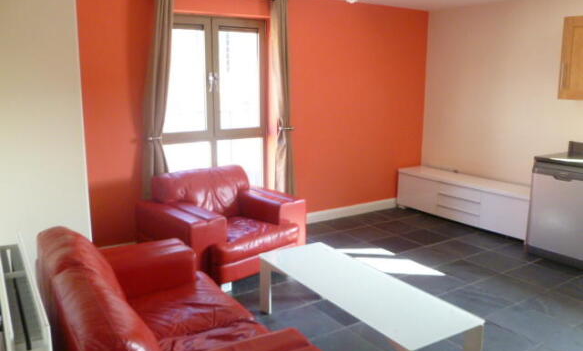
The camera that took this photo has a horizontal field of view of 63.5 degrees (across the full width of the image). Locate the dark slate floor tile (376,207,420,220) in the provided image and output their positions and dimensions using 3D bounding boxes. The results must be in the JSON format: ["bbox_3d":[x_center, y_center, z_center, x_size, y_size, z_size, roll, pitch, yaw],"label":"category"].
[{"bbox_3d":[1.292,0.471,5.770,0.392,0.012,0.392,-7,12,-31],"label":"dark slate floor tile"}]

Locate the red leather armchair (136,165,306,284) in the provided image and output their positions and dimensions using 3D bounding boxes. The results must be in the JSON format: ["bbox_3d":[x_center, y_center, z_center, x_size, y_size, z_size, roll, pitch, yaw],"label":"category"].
[{"bbox_3d":[-0.521,0.371,4.089,1.120,0.820,1.020,-9,14,-39],"label":"red leather armchair"}]

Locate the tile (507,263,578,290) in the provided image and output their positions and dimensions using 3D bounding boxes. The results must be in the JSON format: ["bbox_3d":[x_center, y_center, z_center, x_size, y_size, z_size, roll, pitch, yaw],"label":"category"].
[{"bbox_3d":[1.994,0.824,3.816,0.399,0.012,0.399,-7,13,-31],"label":"tile"}]

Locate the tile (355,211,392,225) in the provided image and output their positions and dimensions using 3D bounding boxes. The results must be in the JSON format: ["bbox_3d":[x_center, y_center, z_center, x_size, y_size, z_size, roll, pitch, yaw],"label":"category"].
[{"bbox_3d":[0.947,0.509,5.483,0.399,0.012,0.399,-7,13,-31],"label":"tile"}]

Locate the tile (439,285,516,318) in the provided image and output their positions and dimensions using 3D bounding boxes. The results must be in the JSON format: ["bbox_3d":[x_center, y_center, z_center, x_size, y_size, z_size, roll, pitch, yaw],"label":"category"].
[{"bbox_3d":[1.342,0.909,3.437,0.392,0.012,0.392,-7,12,-31],"label":"tile"}]

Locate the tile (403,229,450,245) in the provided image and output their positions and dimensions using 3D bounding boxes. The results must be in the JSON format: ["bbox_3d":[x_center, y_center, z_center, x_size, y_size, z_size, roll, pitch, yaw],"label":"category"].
[{"bbox_3d":[1.383,0.639,4.875,0.392,0.012,0.392,-7,12,-31],"label":"tile"}]

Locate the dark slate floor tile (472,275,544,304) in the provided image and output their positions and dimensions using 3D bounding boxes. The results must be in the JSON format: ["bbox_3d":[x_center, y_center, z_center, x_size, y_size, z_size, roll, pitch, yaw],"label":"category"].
[{"bbox_3d":[1.654,0.865,3.610,0.399,0.012,0.399,-7,13,-31],"label":"dark slate floor tile"}]

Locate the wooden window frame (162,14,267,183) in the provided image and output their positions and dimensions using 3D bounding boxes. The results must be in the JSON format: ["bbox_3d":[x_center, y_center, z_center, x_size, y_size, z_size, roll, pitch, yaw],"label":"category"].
[{"bbox_3d":[-0.784,-0.545,4.744,1.200,2.015,0.080,-7,12,-31],"label":"wooden window frame"}]

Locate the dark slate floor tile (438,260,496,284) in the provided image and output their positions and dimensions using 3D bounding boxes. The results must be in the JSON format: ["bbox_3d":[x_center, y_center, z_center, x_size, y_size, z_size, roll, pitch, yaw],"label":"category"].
[{"bbox_3d":[1.445,0.802,3.944,0.399,0.012,0.399,-7,13,-31],"label":"dark slate floor tile"}]

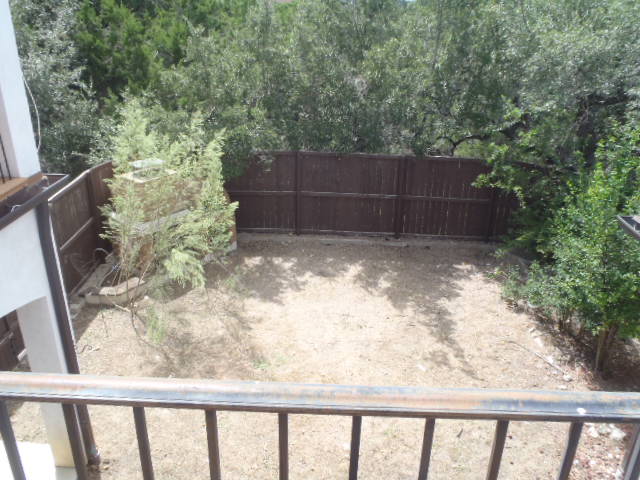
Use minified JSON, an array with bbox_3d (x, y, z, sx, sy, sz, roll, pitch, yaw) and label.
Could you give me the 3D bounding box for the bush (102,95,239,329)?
[{"bbox_3d":[-2.374,-0.304,7.906,2.050,3.300,1.800,1,22,0],"label":"bush"}]

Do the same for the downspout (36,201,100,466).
[{"bbox_3d":[-2.434,1.042,5.064,0.100,2.960,0.090,-1,22,-5],"label":"downspout"}]

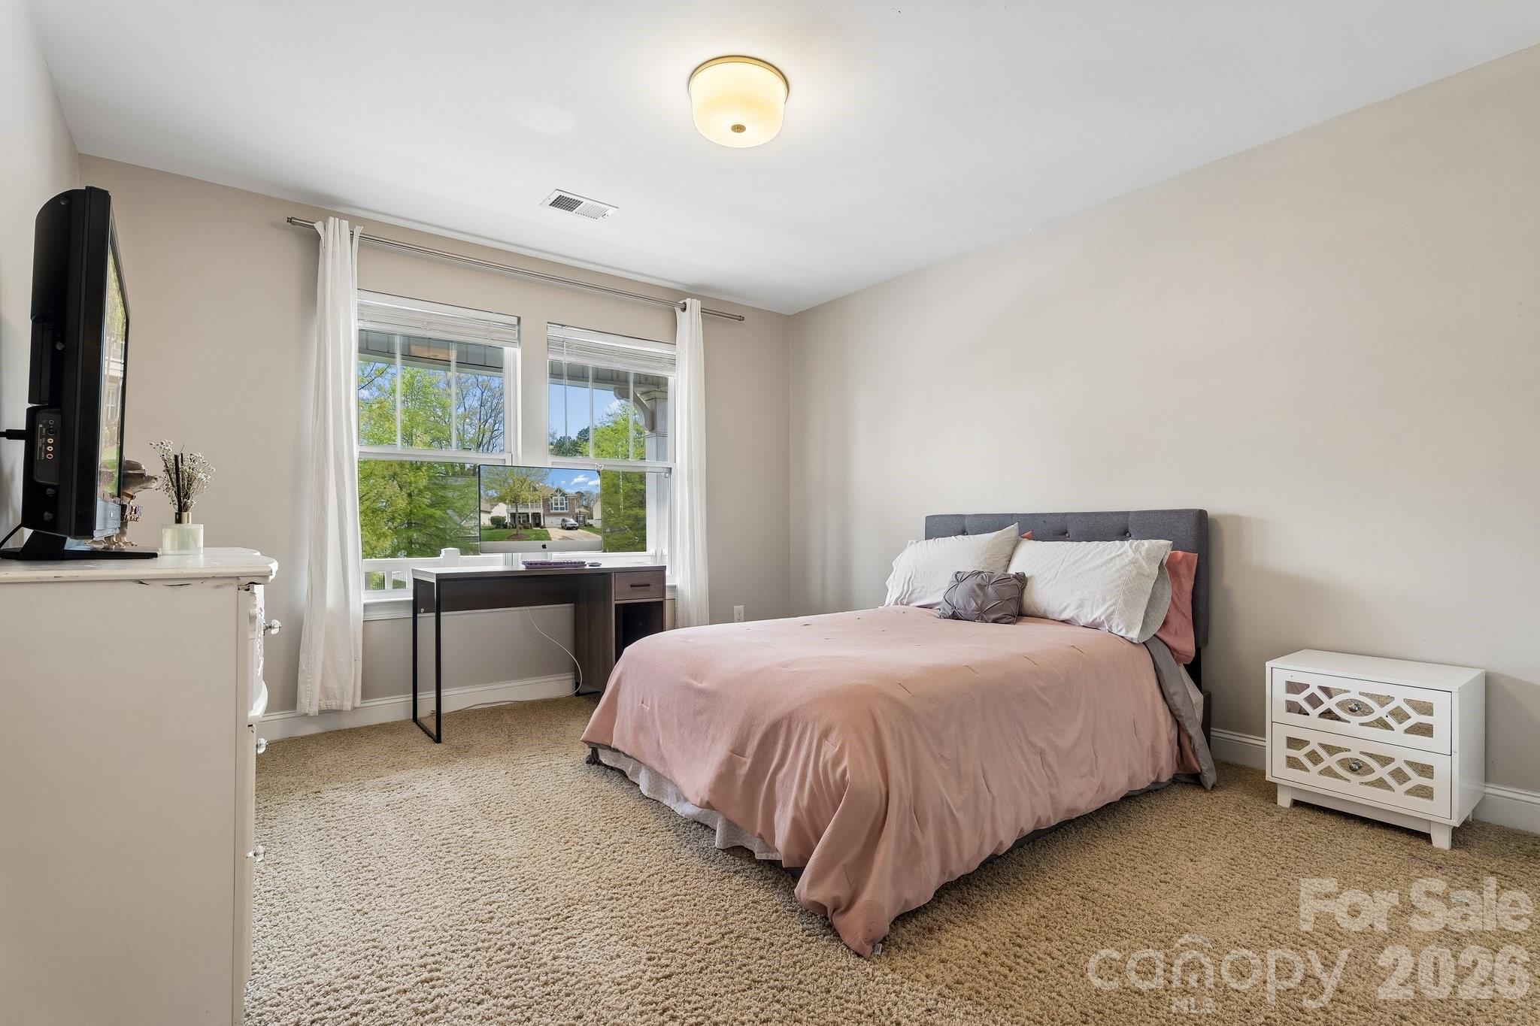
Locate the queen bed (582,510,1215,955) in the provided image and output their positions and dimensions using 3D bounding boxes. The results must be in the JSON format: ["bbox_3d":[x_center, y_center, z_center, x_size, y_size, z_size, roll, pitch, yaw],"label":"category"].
[{"bbox_3d":[0.557,0.508,2.786,2.060,1.020,1.620,0,0,-38],"label":"queen bed"}]

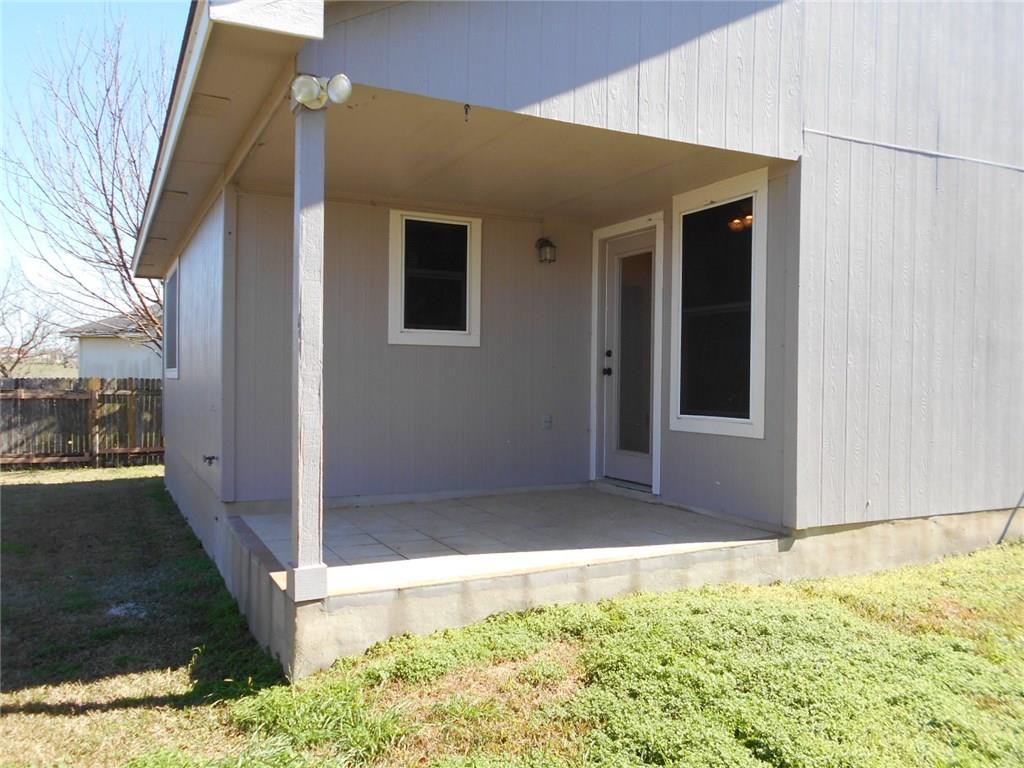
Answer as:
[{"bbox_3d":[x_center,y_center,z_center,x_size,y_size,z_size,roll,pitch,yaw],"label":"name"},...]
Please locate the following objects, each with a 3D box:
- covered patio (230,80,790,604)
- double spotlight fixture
[{"bbox_3d":[-0.116,-0.202,5.003,3.010,2.300,2.270,0,1,-27],"label":"covered patio"},{"bbox_3d":[-0.810,-1.236,3.245,0.256,0.155,0.180,0,1,-27],"label":"double spotlight fixture"}]

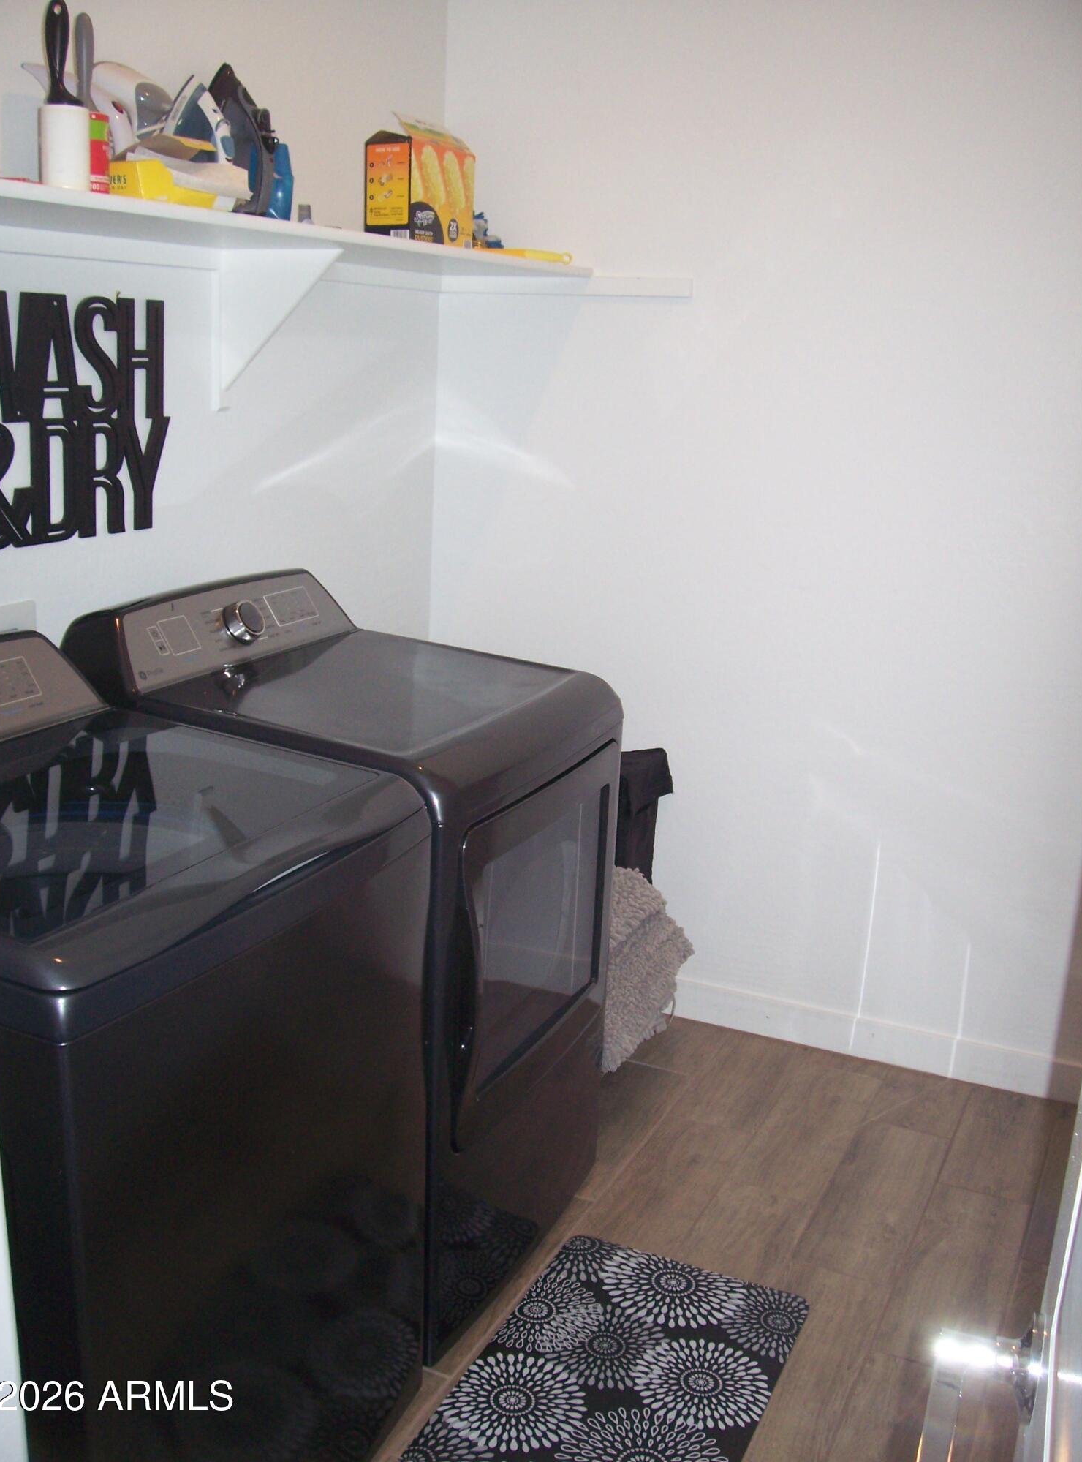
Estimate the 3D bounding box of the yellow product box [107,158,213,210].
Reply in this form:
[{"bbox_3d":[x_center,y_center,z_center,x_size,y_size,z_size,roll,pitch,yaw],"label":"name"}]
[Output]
[{"bbox_3d":[-0.521,-0.737,1.946,0.110,0.050,0.150,12,18,32],"label":"yellow product box"}]

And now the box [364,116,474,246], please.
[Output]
[{"bbox_3d":[-0.216,-0.962,2.560,0.097,0.187,0.200,10,17,28],"label":"box"}]

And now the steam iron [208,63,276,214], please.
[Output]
[{"bbox_3d":[-0.462,-0.919,2.255,0.128,0.245,0.110,18,22,35],"label":"steam iron"}]

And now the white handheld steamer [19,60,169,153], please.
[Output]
[{"bbox_3d":[-0.690,-0.928,2.239,0.110,0.190,0.260,11,18,29],"label":"white handheld steamer"}]

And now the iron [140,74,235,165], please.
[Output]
[{"bbox_3d":[-0.488,-0.884,2.154,0.122,0.222,0.110,21,23,39],"label":"iron"}]

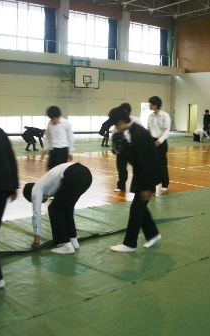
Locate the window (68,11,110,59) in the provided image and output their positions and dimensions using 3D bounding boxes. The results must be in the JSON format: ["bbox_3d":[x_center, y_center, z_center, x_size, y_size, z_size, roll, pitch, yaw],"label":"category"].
[{"bbox_3d":[-1.040,-8.443,28.998,3.430,2.770,0.150,-6,10,-41],"label":"window"}]

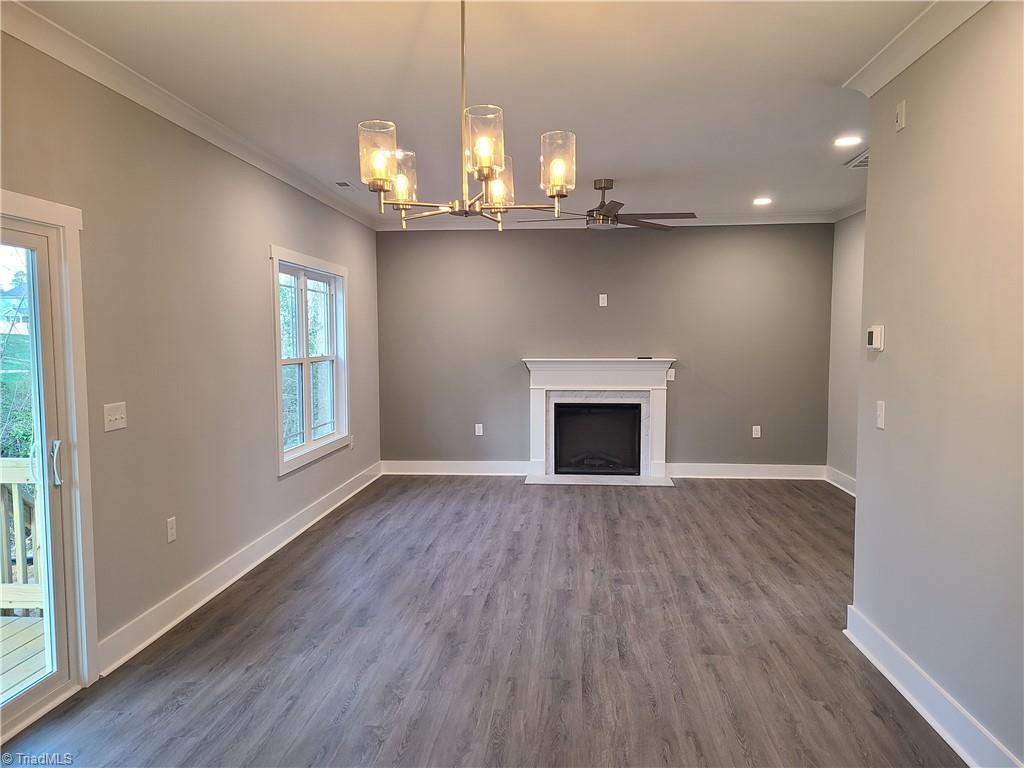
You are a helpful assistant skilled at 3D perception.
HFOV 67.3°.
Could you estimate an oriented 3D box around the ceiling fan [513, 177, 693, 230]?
[{"bbox_3d":[0.725,-1.420,6.108,1.450,0.374,1.474,0,3,5],"label":"ceiling fan"}]

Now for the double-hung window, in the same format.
[{"bbox_3d":[-1.654,-0.204,6.342,0.120,1.640,1.822,0,3,5],"label":"double-hung window"}]

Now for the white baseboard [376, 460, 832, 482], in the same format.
[{"bbox_3d":[0.936,0.928,8.264,4.790,0.155,0.028,0,3,5],"label":"white baseboard"}]

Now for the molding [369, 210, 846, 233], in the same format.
[{"bbox_3d":[0.924,-1.683,8.075,4.790,0.090,0.088,0,3,5],"label":"molding"}]

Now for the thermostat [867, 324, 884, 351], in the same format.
[{"bbox_3d":[1.669,-0.210,3.540,0.040,0.117,0.118,0,3,5],"label":"thermostat"}]

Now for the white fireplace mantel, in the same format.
[{"bbox_3d":[0.917,0.377,8.145,1.599,1.270,0.200,0,3,5],"label":"white fireplace mantel"}]

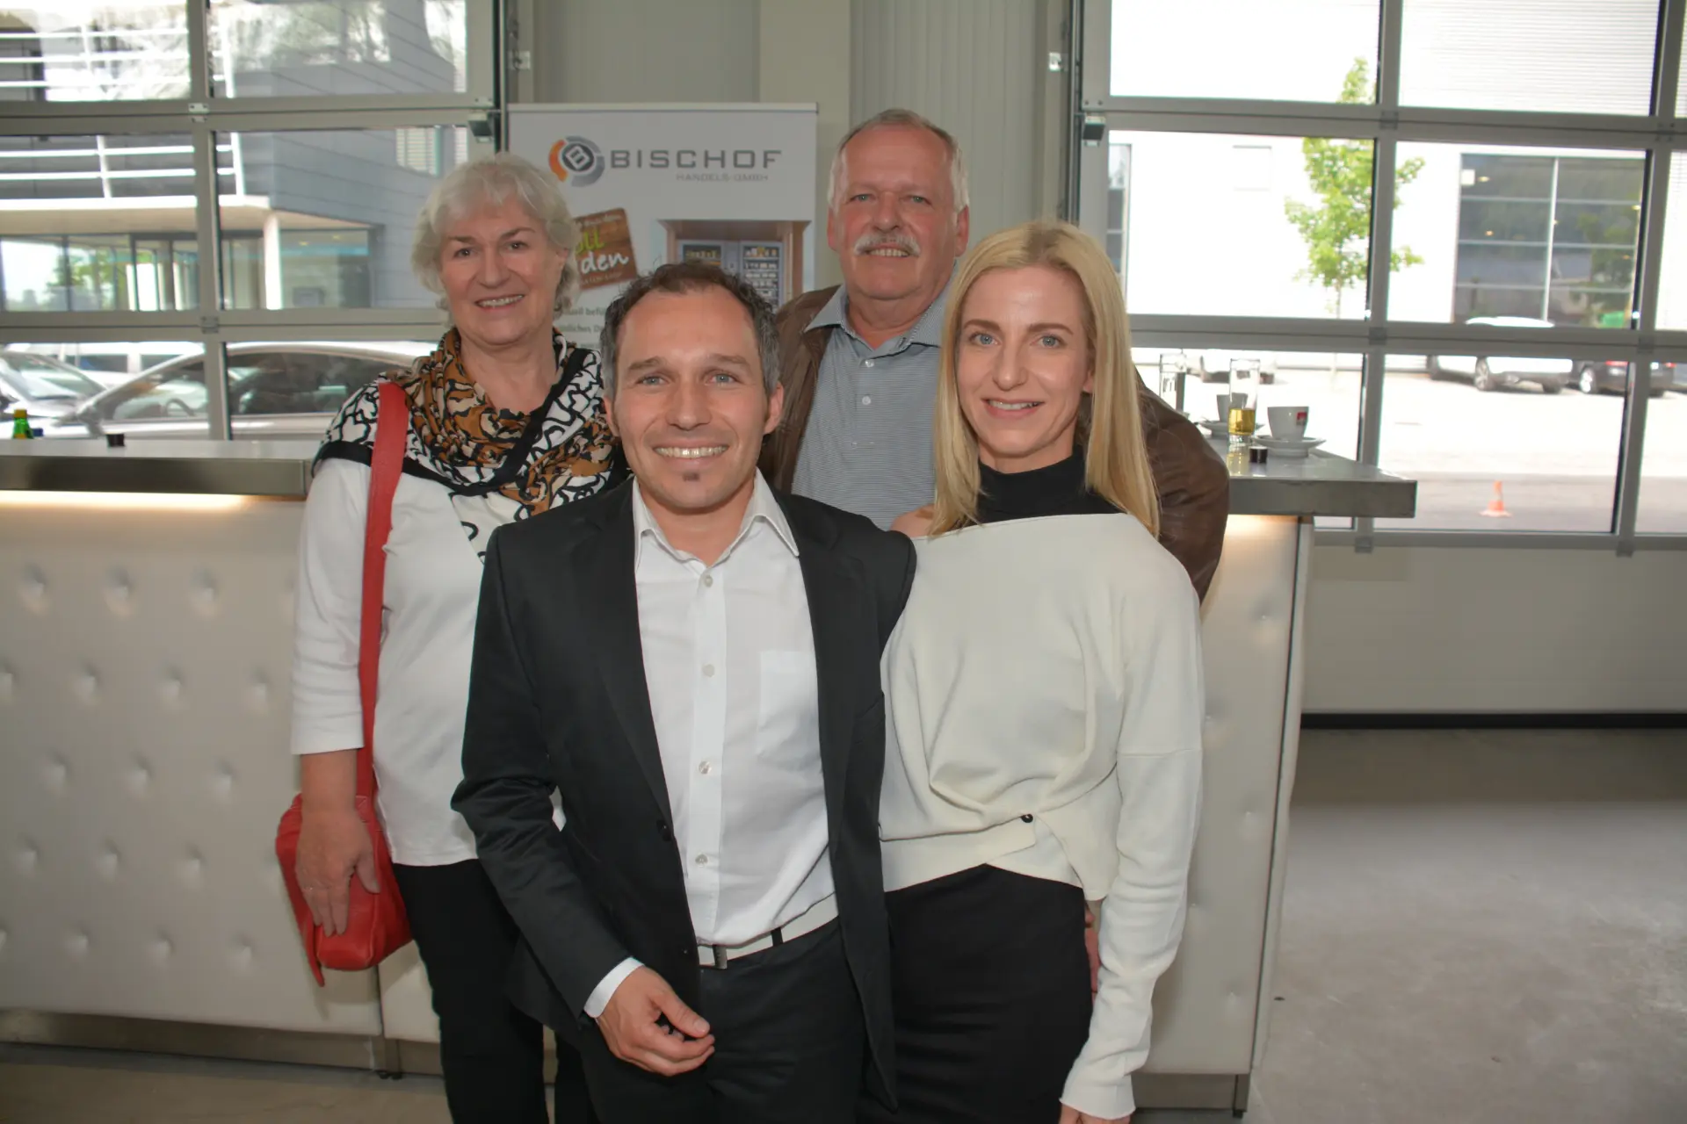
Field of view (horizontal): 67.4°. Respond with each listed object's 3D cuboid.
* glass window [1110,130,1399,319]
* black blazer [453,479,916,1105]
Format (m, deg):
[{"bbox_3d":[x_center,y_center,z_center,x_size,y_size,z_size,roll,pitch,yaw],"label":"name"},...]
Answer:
[{"bbox_3d":[1.449,-1.201,4.529,0.980,0.640,0.060,1,10,0],"label":"glass window"},{"bbox_3d":[-0.159,0.262,1.408,0.510,0.710,0.310,-1,10,-11],"label":"black blazer"}]

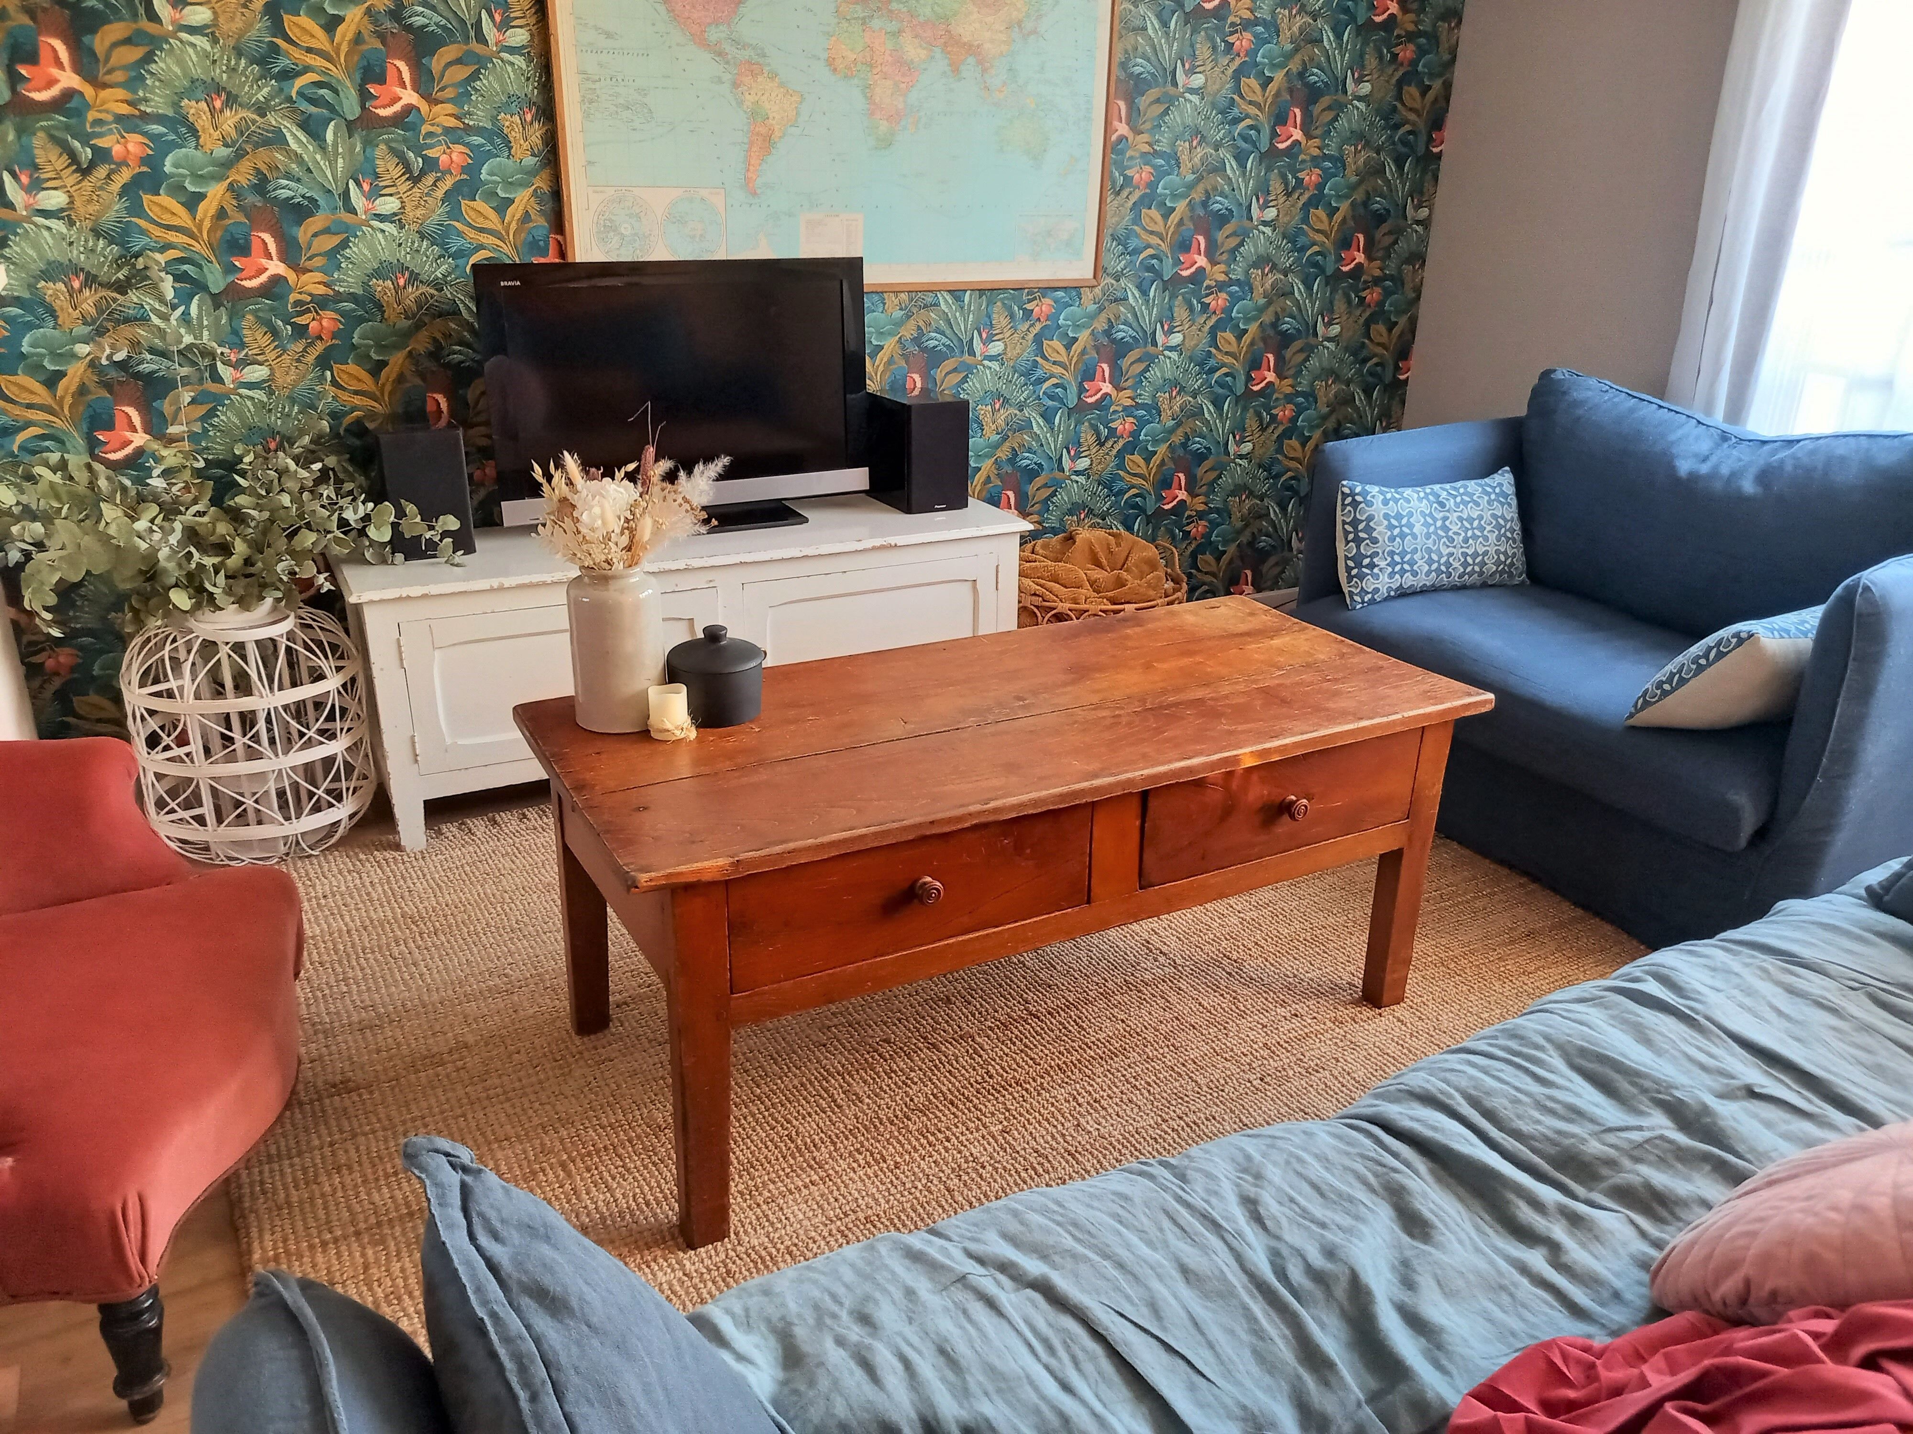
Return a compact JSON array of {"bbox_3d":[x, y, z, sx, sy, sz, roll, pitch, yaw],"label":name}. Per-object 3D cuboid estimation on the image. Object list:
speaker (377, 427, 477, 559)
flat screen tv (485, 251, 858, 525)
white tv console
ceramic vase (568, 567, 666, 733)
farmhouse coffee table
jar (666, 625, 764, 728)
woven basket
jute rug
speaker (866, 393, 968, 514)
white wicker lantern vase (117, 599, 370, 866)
[{"bbox_3d":[-1.029,-0.448,2.653,0.150,0.236,0.205,-10,24,-26],"label":"speaker"},{"bbox_3d":[-0.550,-0.671,2.852,0.800,0.527,0.220,-11,25,-28],"label":"flat screen tv"},{"bbox_3d":[-0.546,-0.151,2.939,1.359,0.502,0.450,-10,24,-26],"label":"white tv console"},{"bbox_3d":[-0.441,-0.090,1.802,0.119,0.197,0.119,-10,24,-26],"label":"ceramic vase"},{"bbox_3d":[0.082,0.218,2.026,1.258,0.517,0.551,-10,24,-27],"label":"farmhouse coffee table"},{"bbox_3d":[-0.322,-0.062,1.845,0.125,0.118,0.125,1,22,-1],"label":"jar"},{"bbox_3d":[0.284,-0.227,3.380,0.510,0.360,0.500,-10,24,-26],"label":"woven basket"},{"bbox_3d":[0.119,0.374,2.319,2.400,0.014,1.750,-10,24,-26],"label":"jute rug"},{"bbox_3d":[-0.085,-0.600,3.100,0.152,0.237,0.205,-10,24,-26],"label":"speaker"},{"bbox_3d":[-1.305,0.013,2.567,0.400,0.435,0.400,-10,24,-26],"label":"white wicker lantern vase"}]

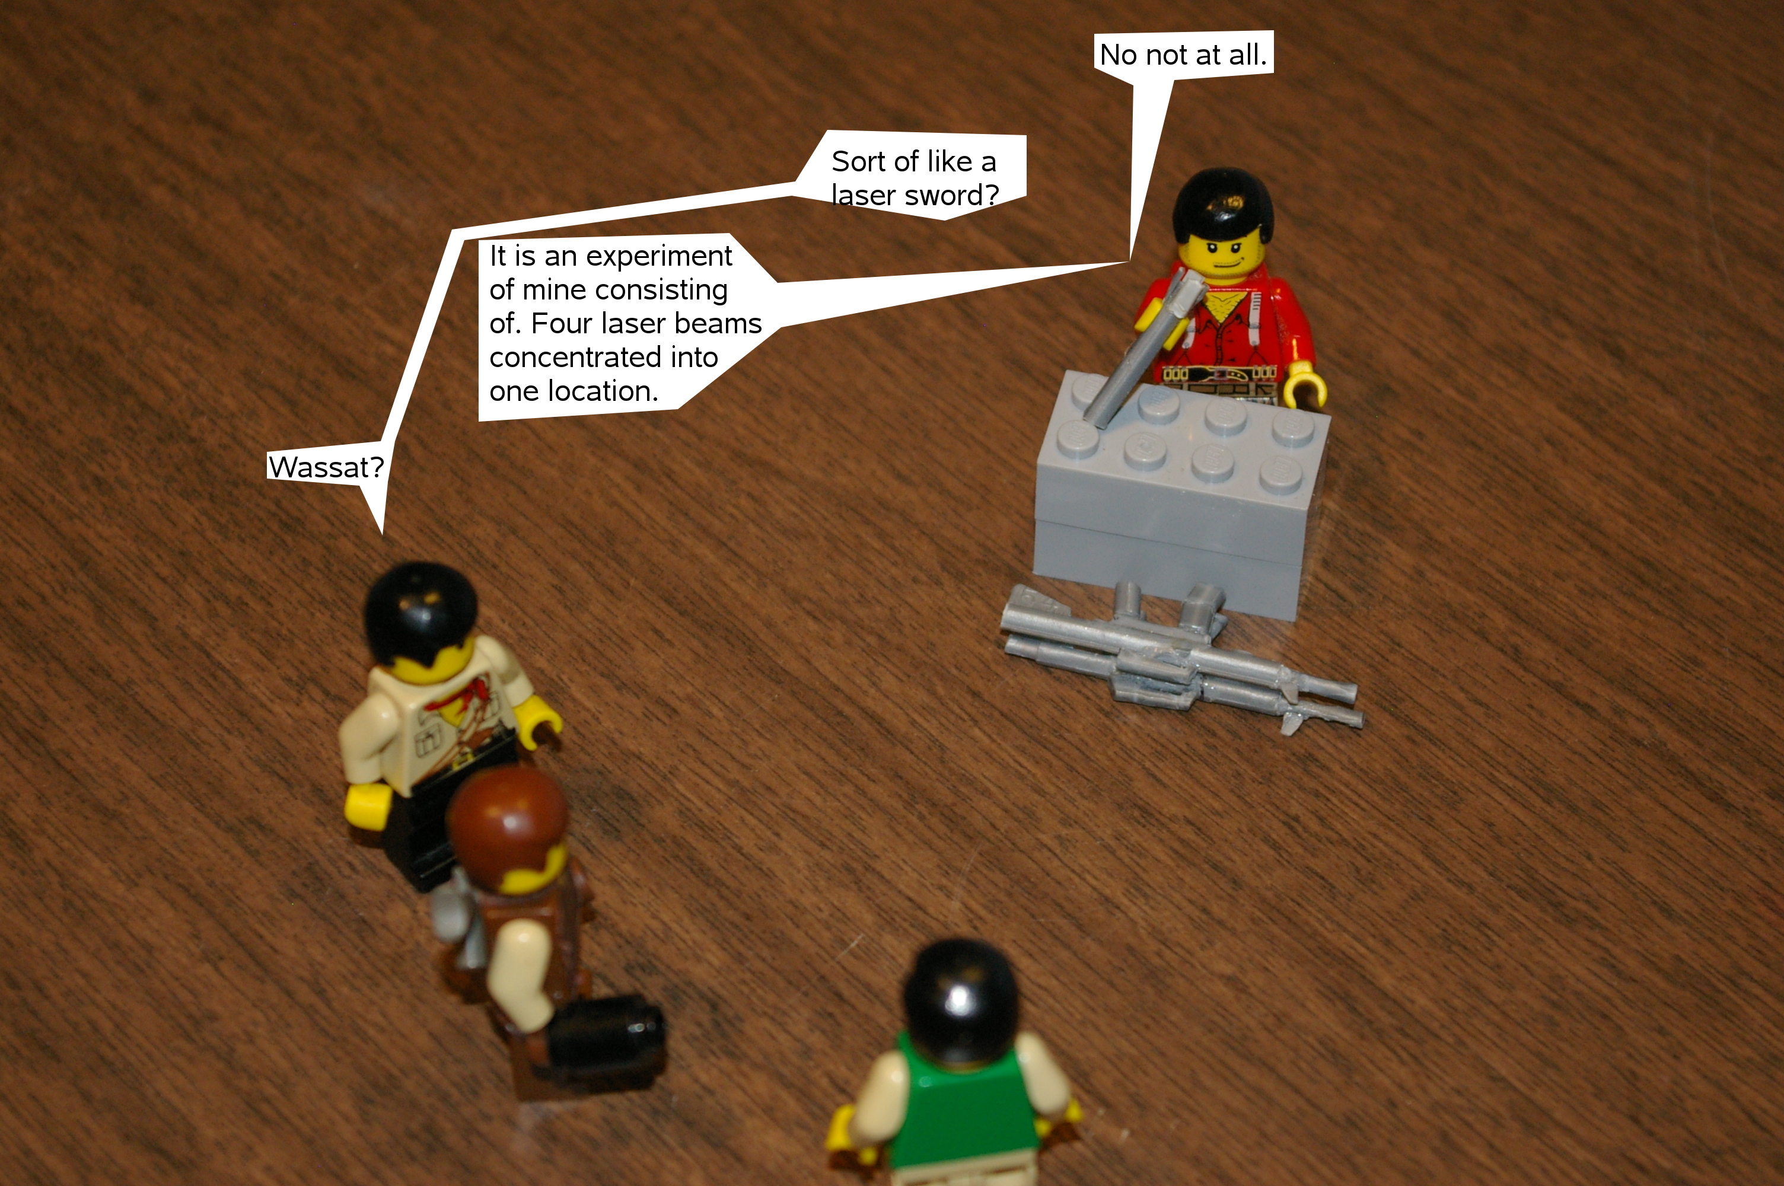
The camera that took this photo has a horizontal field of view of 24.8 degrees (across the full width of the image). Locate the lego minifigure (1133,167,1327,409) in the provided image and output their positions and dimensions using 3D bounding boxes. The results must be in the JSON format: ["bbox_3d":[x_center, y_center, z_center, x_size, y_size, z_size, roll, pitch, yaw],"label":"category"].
[{"bbox_3d":[0.040,-0.030,0.483,0.023,0.042,0.018,-1,48,-1],"label":"lego minifigure"}]

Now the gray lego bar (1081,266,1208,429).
[{"bbox_3d":[0.029,-0.028,0.472,0.004,0.021,0.004,34,13,1],"label":"gray lego bar"}]

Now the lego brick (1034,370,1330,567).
[{"bbox_3d":[0.034,-0.015,0.478,0.032,0.011,0.016,10,49,9],"label":"lego brick"}]

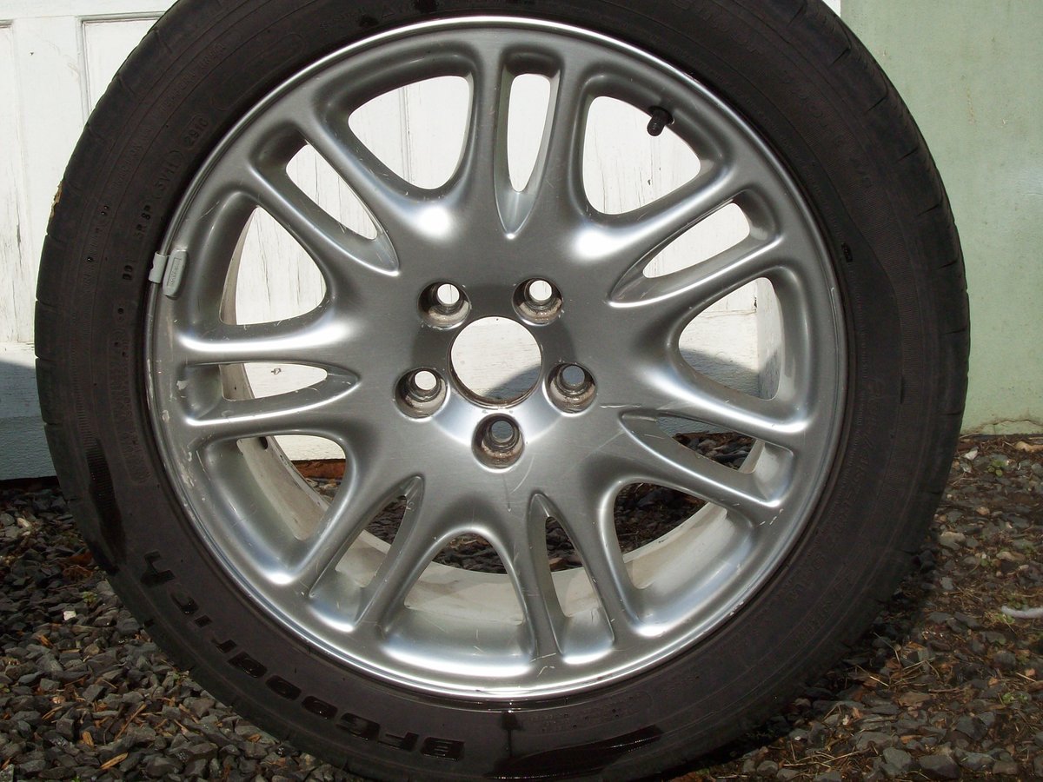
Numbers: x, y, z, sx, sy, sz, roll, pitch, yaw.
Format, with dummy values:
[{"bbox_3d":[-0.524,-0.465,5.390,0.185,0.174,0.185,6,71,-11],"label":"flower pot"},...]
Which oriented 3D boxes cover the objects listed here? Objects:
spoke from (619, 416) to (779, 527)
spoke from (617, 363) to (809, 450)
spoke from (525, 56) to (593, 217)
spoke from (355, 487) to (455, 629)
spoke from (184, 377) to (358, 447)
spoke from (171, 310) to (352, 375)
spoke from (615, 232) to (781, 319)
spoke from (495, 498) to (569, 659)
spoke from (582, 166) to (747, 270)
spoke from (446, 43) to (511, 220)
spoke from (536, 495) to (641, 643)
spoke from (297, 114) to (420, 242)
[{"bbox_3d":[0.115,0.062,1.439,0.115,0.038,0.037,21,15,-2],"label":"spoke"},{"bbox_3d":[0.135,0.012,1.425,0.115,0.038,0.037,21,15,-2],"label":"spoke"},{"bbox_3d":[0.030,-0.160,1.387,0.038,0.115,0.037,9,15,1],"label":"spoke"},{"bbox_3d":[-0.080,0.120,1.466,0.038,0.115,0.037,33,14,-5],"label":"spoke"},{"bbox_3d":[-0.169,0.020,1.446,0.115,0.038,0.037,-4,14,5],"label":"spoke"},{"bbox_3d":[-0.173,-0.034,1.432,0.115,0.038,0.037,-4,14,5],"label":"spoke"},{"bbox_3d":[0.128,-0.068,1.405,0.115,0.038,0.037,-29,11,10],"label":"spoke"},{"bbox_3d":[0.002,0.132,1.464,0.038,0.115,0.037,-16,13,8],"label":"spoke"},{"bbox_3d":[0.099,-0.115,1.394,0.115,0.038,0.037,-29,11,10],"label":"spoke"},{"bbox_3d":[-0.025,-0.169,1.388,0.038,0.115,0.037,9,15,1],"label":"spoke"},{"bbox_3d":[0.055,0.117,1.457,0.038,0.115,0.037,-16,13,8],"label":"spoke"},{"bbox_3d":[-0.104,-0.145,1.399,0.038,0.115,0.037,-42,8,12],"label":"spoke"}]

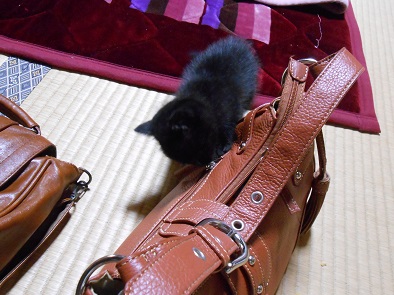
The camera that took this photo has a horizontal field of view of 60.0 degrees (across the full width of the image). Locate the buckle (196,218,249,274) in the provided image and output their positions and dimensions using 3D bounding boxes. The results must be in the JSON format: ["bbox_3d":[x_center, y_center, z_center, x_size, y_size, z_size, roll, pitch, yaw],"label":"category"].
[{"bbox_3d":[0.019,0.073,0.252,0.041,0.010,0.027,43,27,19],"label":"buckle"}]

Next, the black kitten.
[{"bbox_3d":[0.014,-0.064,0.453,0.112,0.127,0.235,24,53,6],"label":"black kitten"}]

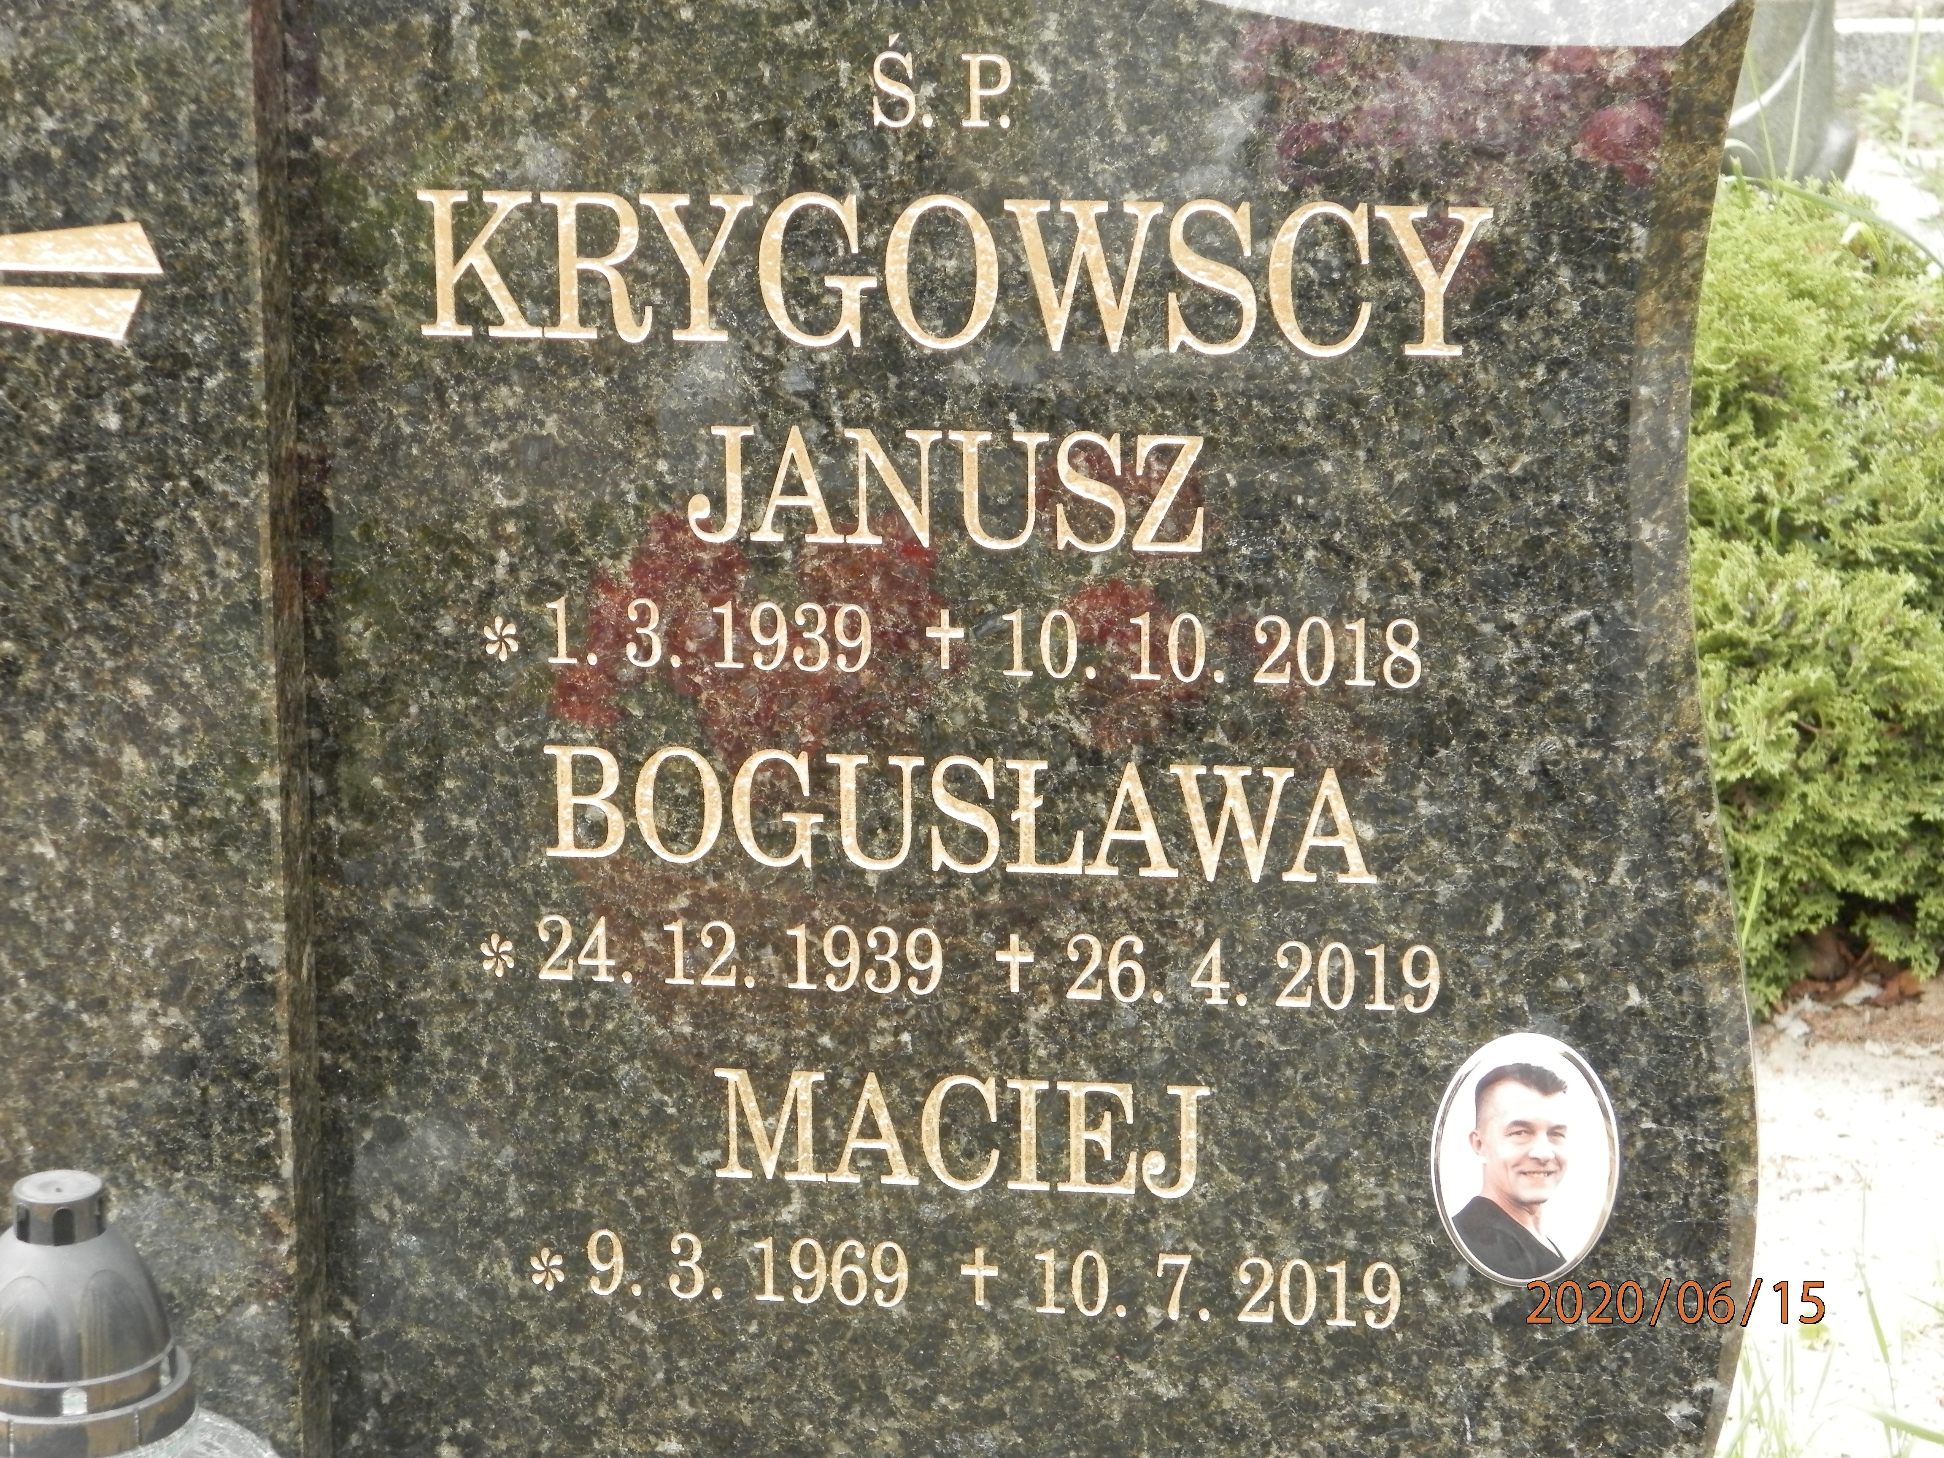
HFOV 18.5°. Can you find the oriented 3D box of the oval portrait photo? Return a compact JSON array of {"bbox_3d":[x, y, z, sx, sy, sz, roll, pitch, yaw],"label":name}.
[{"bbox_3d":[0.206,0.161,2.220,0.069,0.098,0.010,2,14,9],"label":"oval portrait photo"}]

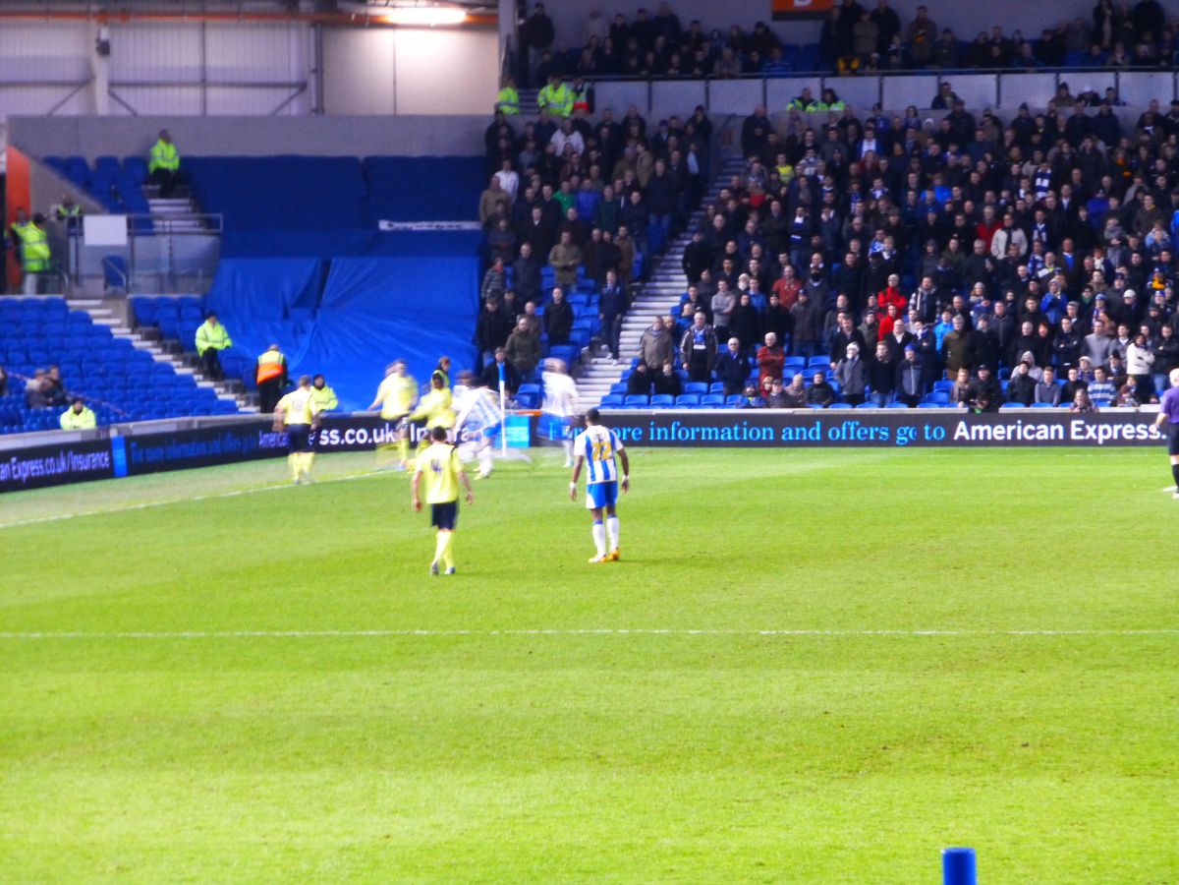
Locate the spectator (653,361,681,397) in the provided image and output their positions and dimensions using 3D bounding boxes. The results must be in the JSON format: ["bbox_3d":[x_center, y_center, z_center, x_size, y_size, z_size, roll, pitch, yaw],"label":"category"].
[{"bbox_3d":[1.390,-0.816,140.020,0.540,1.270,0.750,0,2,11],"label":"spectator"}]

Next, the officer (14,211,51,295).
[{"bbox_3d":[-9.943,-3.264,140.827,0.480,1.720,0.560,1,2,21],"label":"officer"}]

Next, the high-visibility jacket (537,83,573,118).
[{"bbox_3d":[-0.707,-6.931,159.500,0.680,0.720,0.380,0,2,10],"label":"high-visibility jacket"}]

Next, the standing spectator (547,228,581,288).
[{"bbox_3d":[-0.450,-3.088,147.200,0.580,1.750,0.420,0,2,7],"label":"standing spectator"}]

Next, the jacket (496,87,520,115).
[{"bbox_3d":[-1.627,-6.695,156.512,0.500,0.740,0.320,-1,2,6],"label":"jacket"}]

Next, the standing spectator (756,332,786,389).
[{"bbox_3d":[3.267,-1.108,141.328,0.560,1.720,0.400,0,2,14],"label":"standing spectator"}]

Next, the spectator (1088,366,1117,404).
[{"bbox_3d":[9.000,-0.696,138.985,0.530,1.270,0.750,0,2,14],"label":"spectator"}]

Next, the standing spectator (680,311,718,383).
[{"bbox_3d":[1.962,-1.449,140.928,0.640,1.800,0.400,0,2,9],"label":"standing spectator"}]

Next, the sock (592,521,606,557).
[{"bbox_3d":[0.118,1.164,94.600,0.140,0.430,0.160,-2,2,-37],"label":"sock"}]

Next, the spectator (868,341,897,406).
[{"bbox_3d":[5.204,-0.940,140.028,0.540,1.740,0.380,0,2,14],"label":"spectator"}]

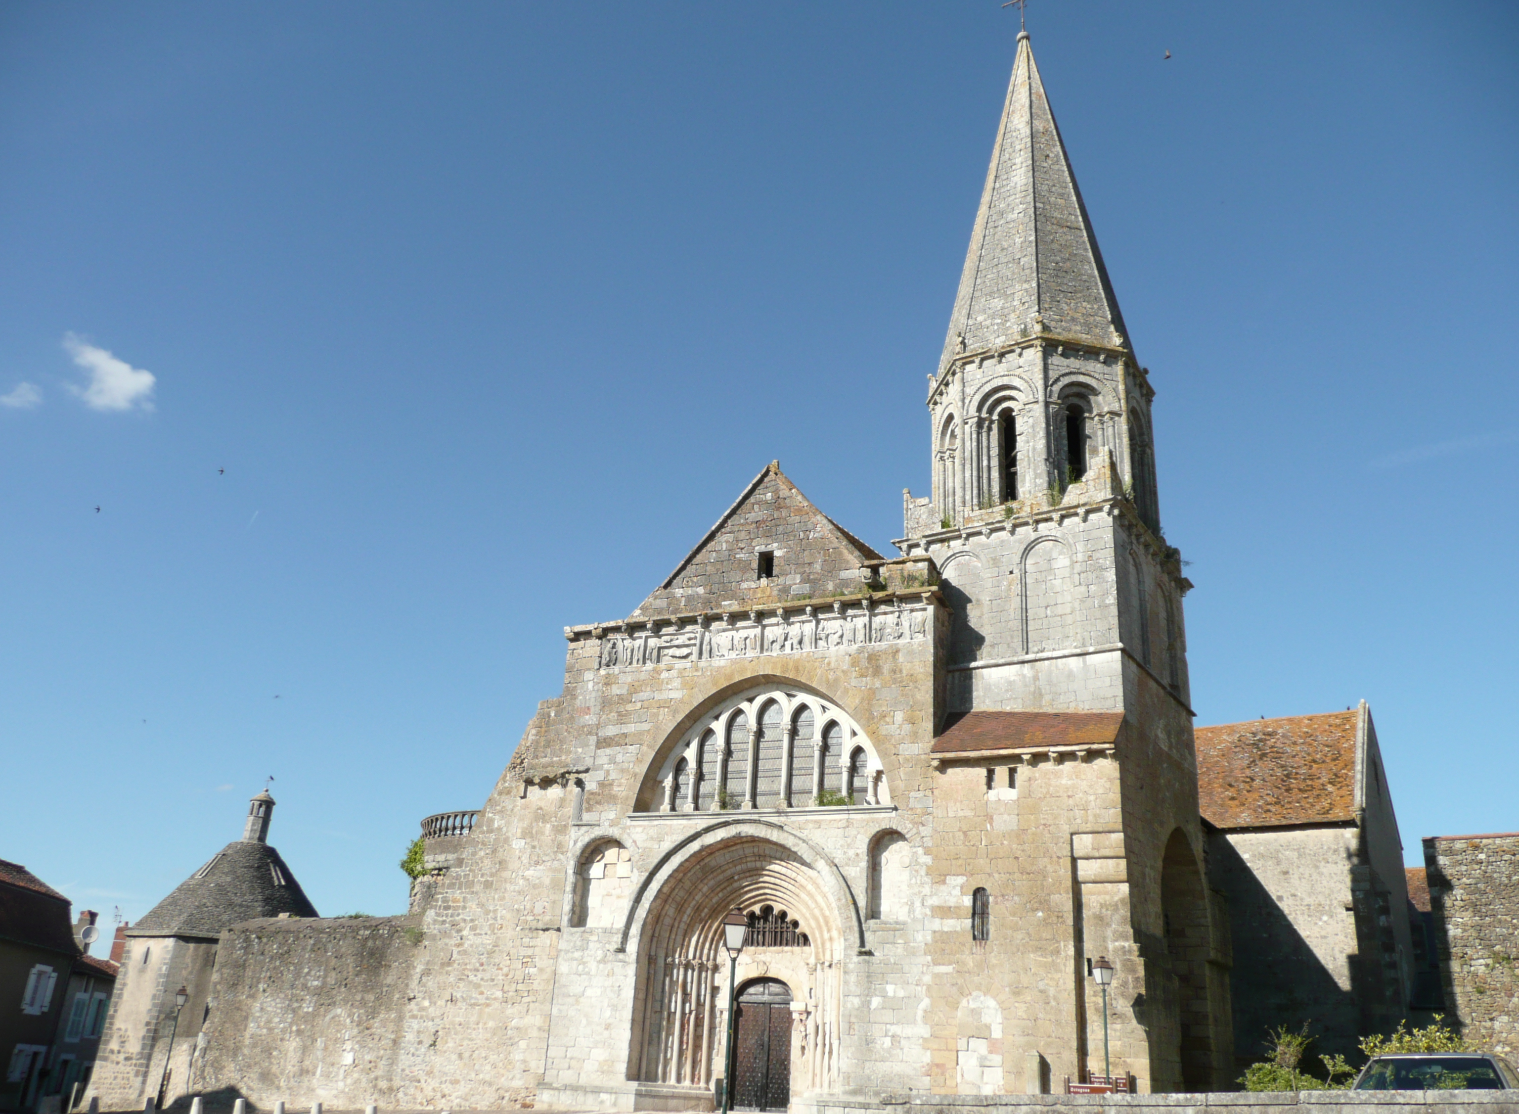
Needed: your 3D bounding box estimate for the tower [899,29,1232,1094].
[{"bbox_3d":[8.751,-2.568,37.826,6.778,36.556,7.030,-12,-28,32],"label":"tower"}]

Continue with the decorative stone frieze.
[{"bbox_3d":[-0.557,2.178,35.214,11.840,1.480,0.450,-7,-26,24],"label":"decorative stone frieze"}]

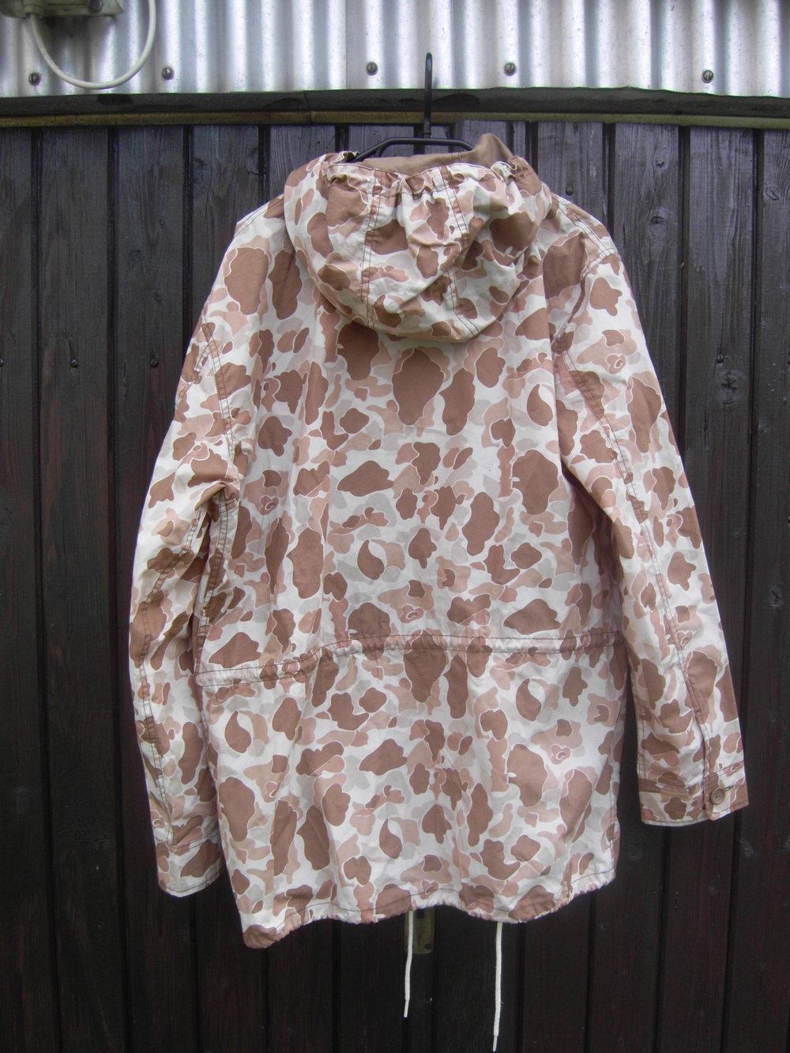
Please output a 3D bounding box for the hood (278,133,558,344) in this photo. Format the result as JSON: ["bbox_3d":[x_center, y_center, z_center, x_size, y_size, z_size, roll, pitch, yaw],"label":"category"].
[{"bbox_3d":[0.025,-0.327,0.955,0.295,0.235,0.170,0,5,-7],"label":"hood"}]

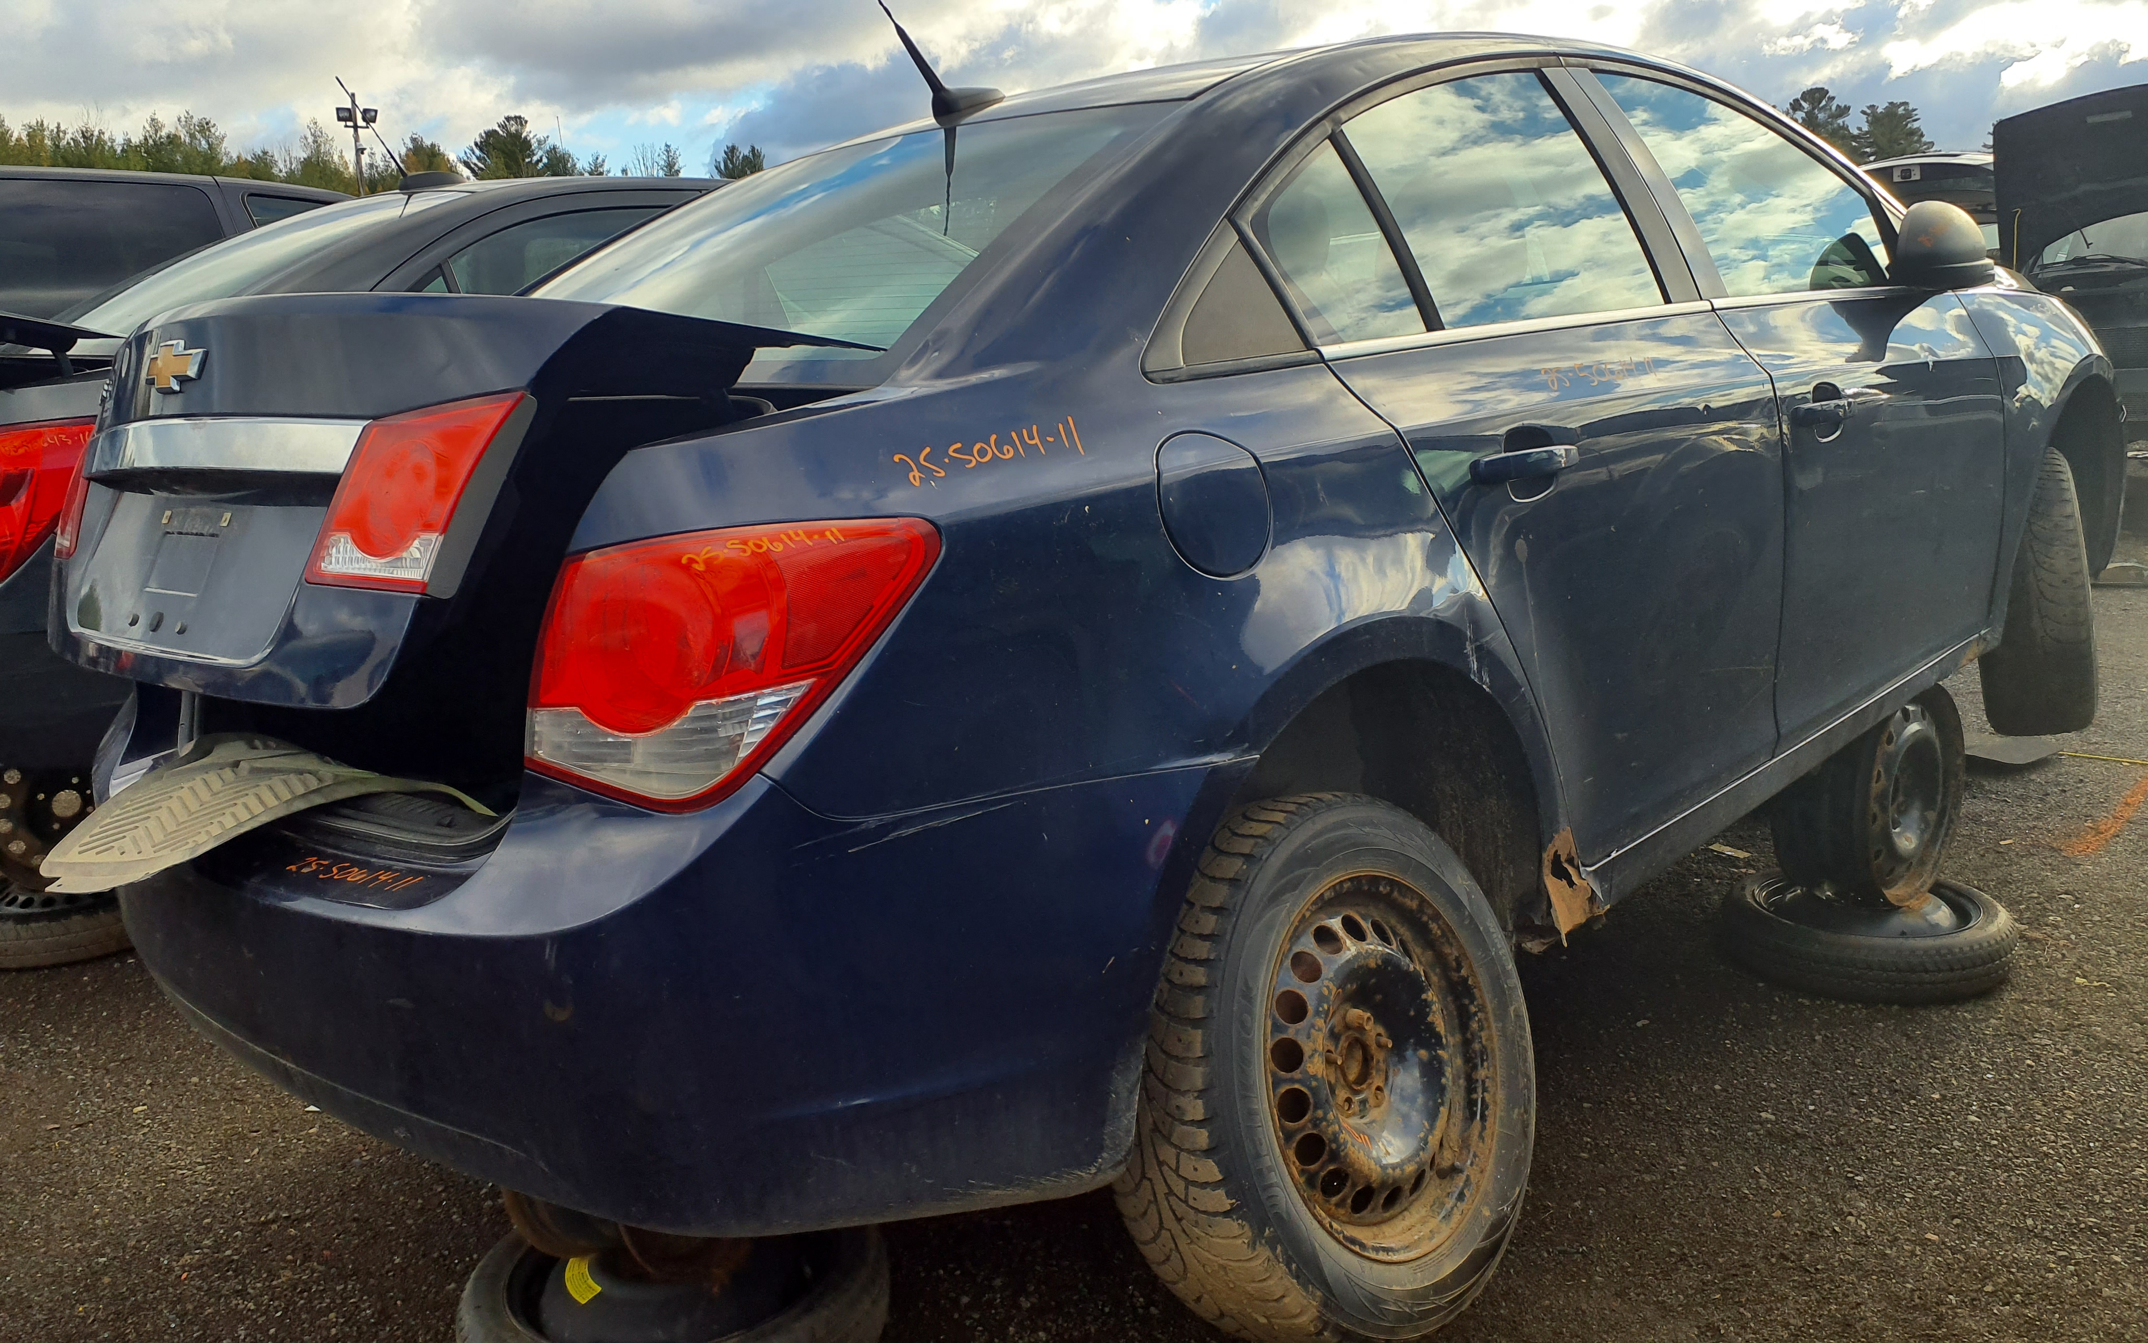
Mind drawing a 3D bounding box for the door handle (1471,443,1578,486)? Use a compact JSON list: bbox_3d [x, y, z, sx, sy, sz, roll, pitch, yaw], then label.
[{"bbox_3d":[0.563,-0.258,1.970,0.207,0.037,0.050,-17,16,-41],"label":"door handle"}]

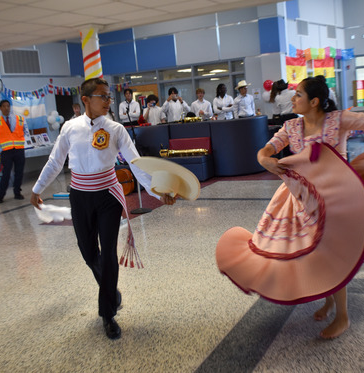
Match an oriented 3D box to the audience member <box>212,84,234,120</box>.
[{"bbox_3d":[0.868,-1.211,10.535,0.500,1.740,0.330,-6,9,-7],"label":"audience member"}]

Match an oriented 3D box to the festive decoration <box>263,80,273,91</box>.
[{"bbox_3d":[2.040,-2.396,12.200,0.240,0.270,0.240,-1,10,24],"label":"festive decoration"}]

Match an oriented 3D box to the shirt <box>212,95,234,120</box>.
[{"bbox_3d":[0.837,-1.560,10.400,0.480,0.640,0.300,-6,9,-7],"label":"shirt"}]

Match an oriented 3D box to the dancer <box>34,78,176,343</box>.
[{"bbox_3d":[-0.495,0.135,3.300,0.900,1.600,0.580,-6,9,-6],"label":"dancer"}]

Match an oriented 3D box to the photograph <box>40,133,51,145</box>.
[{"bbox_3d":[-3.373,-1.180,12.700,0.030,0.280,0.220,-15,0,41],"label":"photograph"}]

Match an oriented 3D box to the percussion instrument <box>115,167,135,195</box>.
[{"bbox_3d":[-0.995,-0.086,8.800,0.400,0.460,0.380,-3,9,17],"label":"percussion instrument"}]

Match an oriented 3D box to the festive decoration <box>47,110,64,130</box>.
[{"bbox_3d":[-3.204,-1.672,13.000,0.350,0.500,0.480,2,11,37],"label":"festive decoration"}]

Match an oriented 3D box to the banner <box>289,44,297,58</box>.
[{"bbox_3d":[3.128,-3.814,14.500,0.030,0.350,0.420,1,11,39],"label":"banner"}]

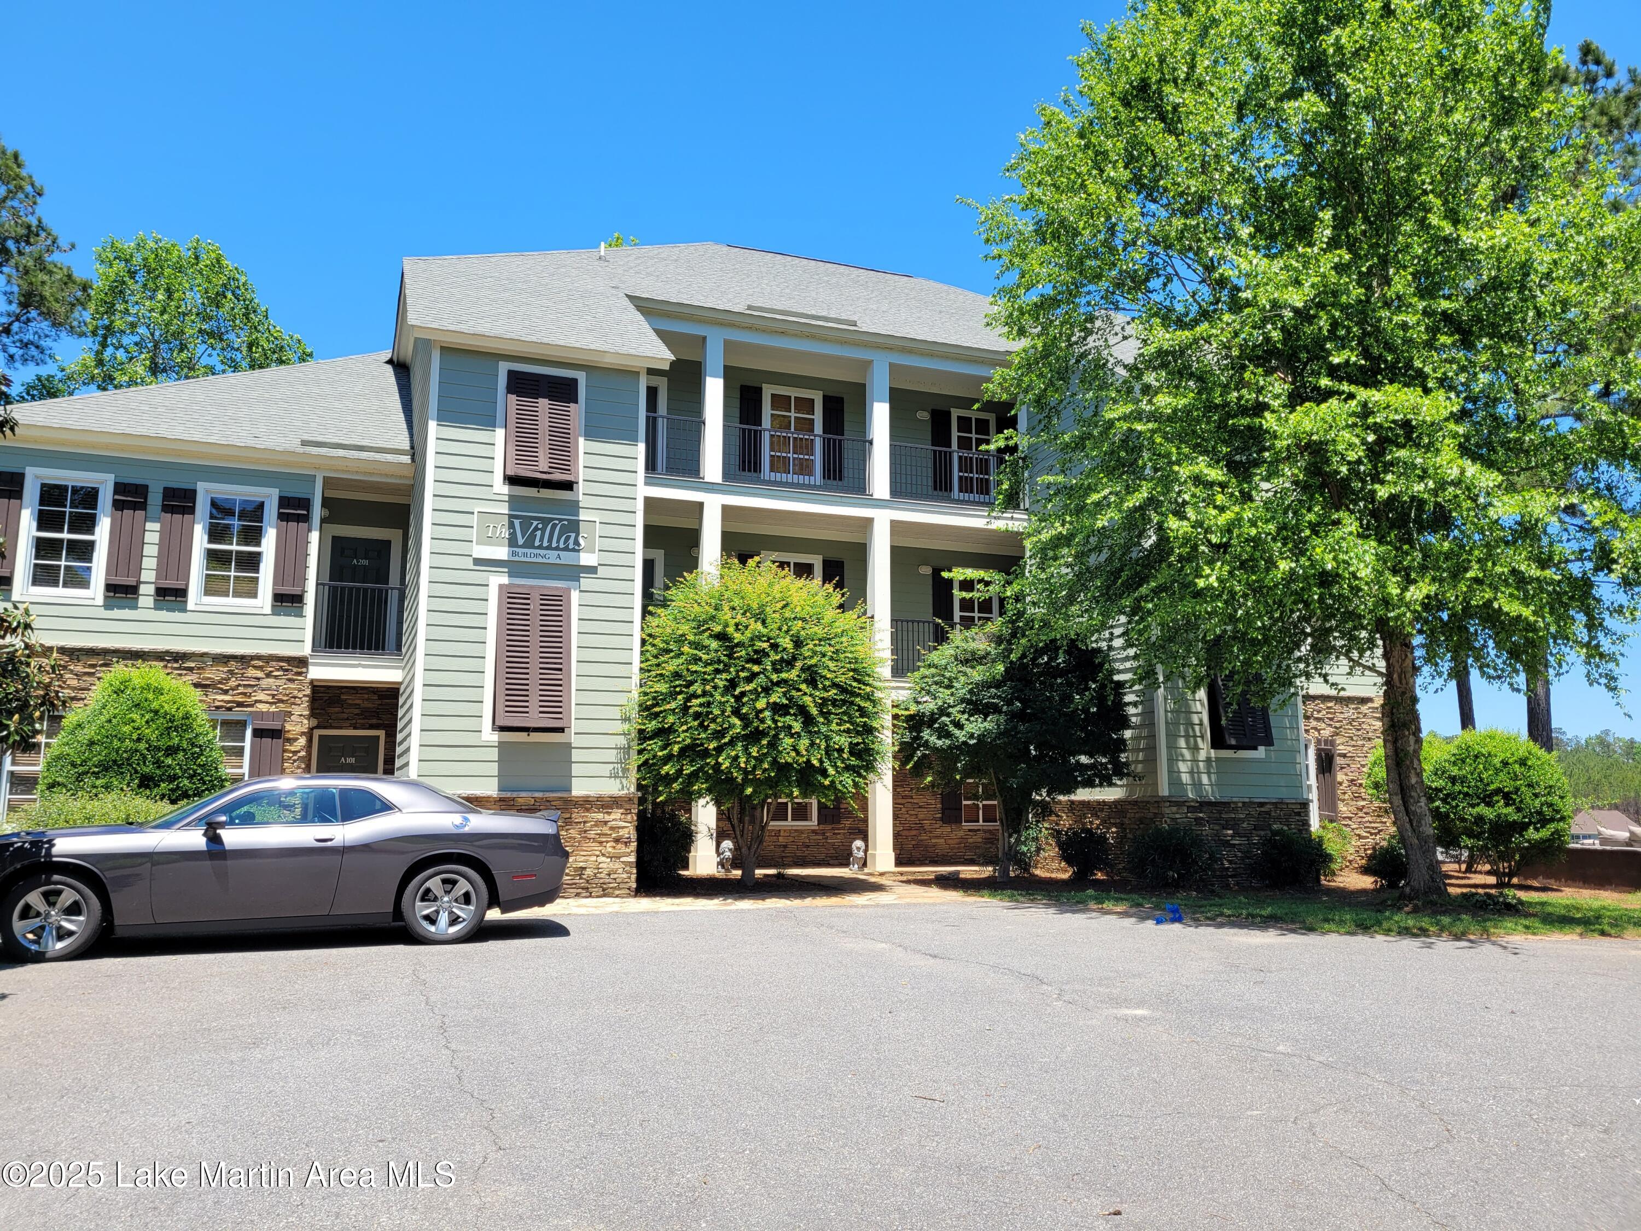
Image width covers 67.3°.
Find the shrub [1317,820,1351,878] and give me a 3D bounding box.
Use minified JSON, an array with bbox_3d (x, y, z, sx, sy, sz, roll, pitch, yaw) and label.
[{"bbox_3d":[8.495,3.945,20.678,0.820,0.951,0.820,0,-9,0],"label":"shrub"}]

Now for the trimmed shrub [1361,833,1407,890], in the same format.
[{"bbox_3d":[8.583,3.676,18.462,0.920,0.754,0.920,0,-9,0],"label":"trimmed shrub"}]

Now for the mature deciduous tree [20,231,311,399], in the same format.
[{"bbox_3d":[-22.524,-2.566,40.985,11.500,21.600,11.500,0,-9,0],"label":"mature deciduous tree"}]

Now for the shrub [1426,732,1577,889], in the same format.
[{"bbox_3d":[10.562,2.988,19.194,2.280,2.357,2.250,0,-9,0],"label":"shrub"}]

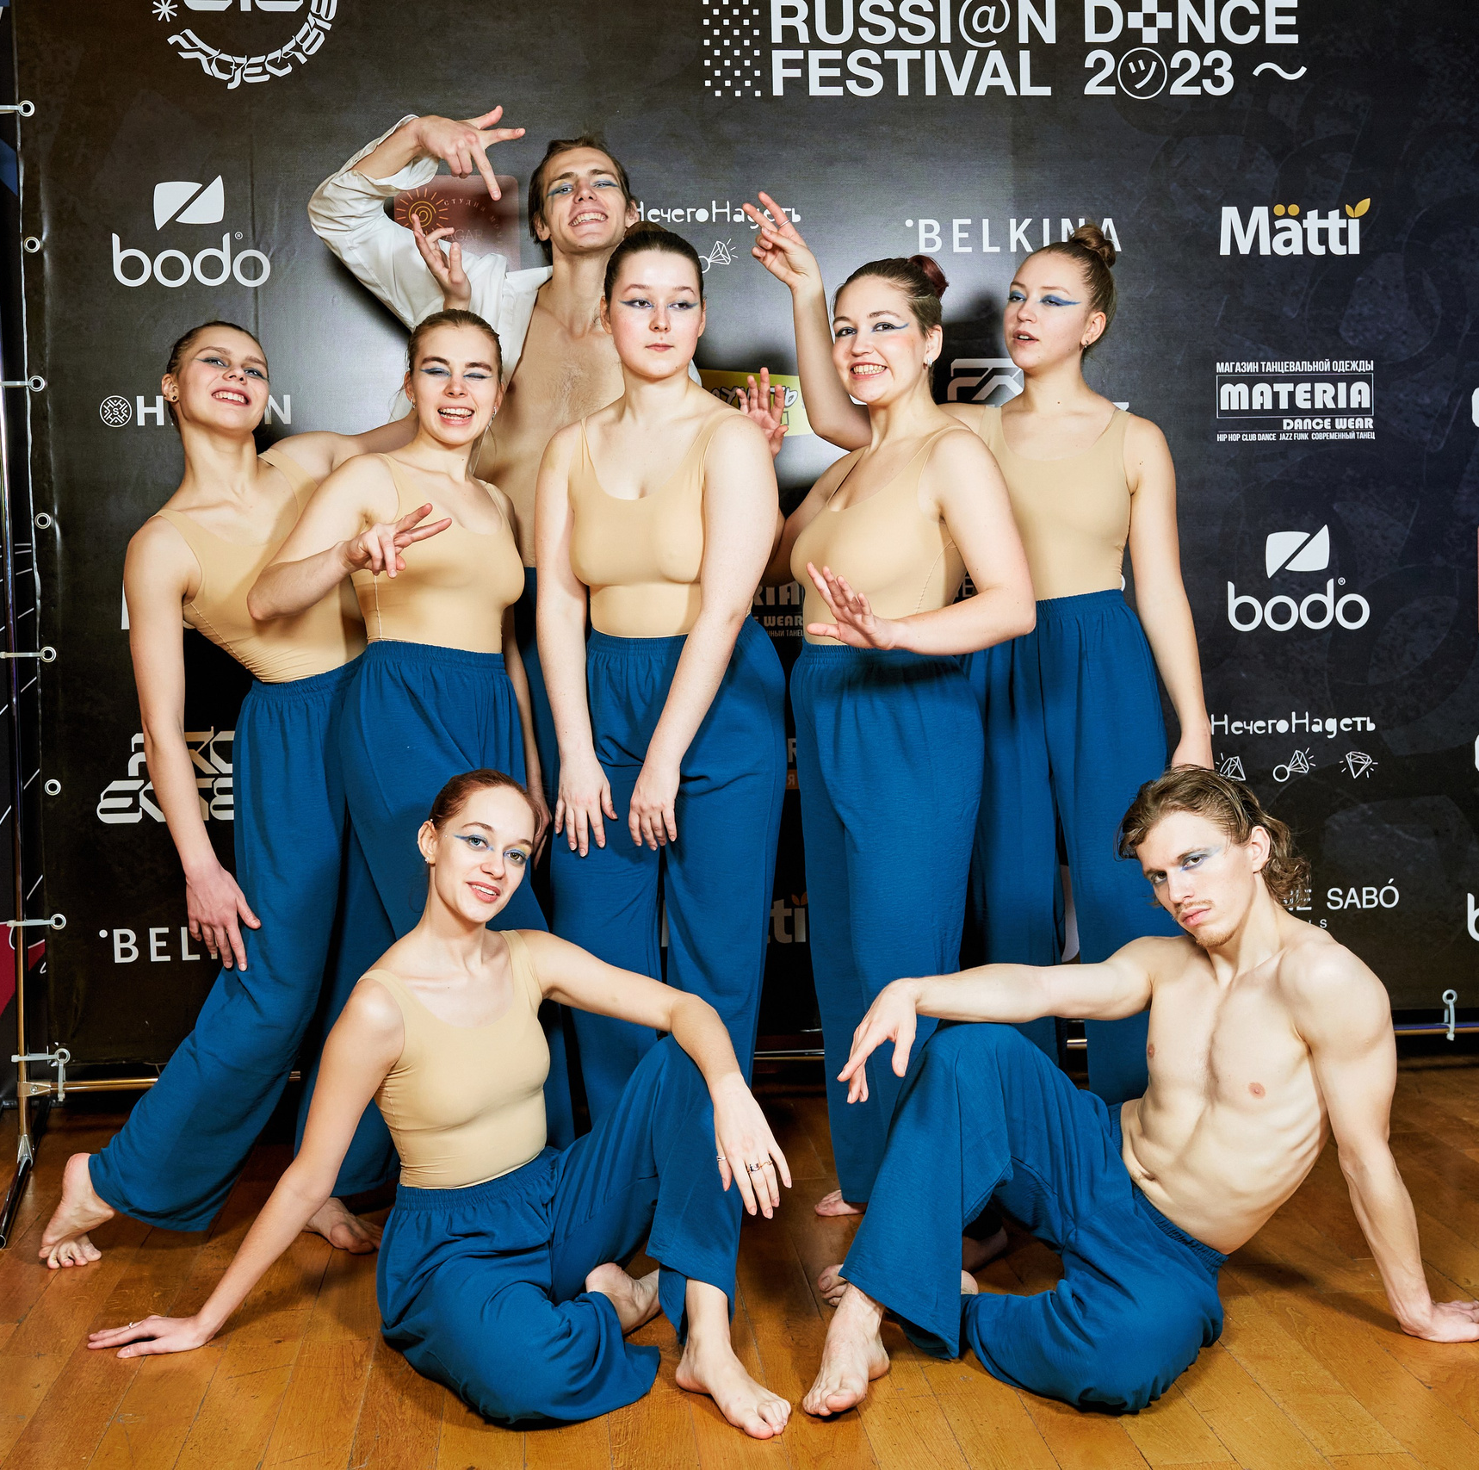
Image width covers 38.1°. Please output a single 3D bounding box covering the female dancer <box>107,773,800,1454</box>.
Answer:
[{"bbox_3d":[-0.420,0.469,2.969,0.930,0.820,0.620,-2,3,-15],"label":"female dancer"}]

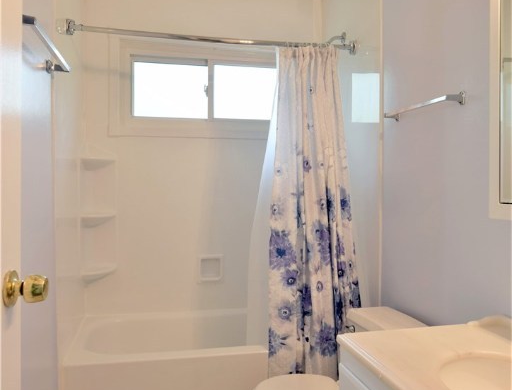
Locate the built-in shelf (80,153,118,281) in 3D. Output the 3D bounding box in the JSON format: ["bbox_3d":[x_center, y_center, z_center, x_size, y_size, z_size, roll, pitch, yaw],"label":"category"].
[{"bbox_3d":[-0.914,0.138,2.638,0.185,0.763,0.200,0,1,-12],"label":"built-in shelf"}]

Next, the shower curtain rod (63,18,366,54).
[{"bbox_3d":[-0.165,-0.809,2.310,1.513,0.065,0.065,-1,1,-15],"label":"shower curtain rod"}]

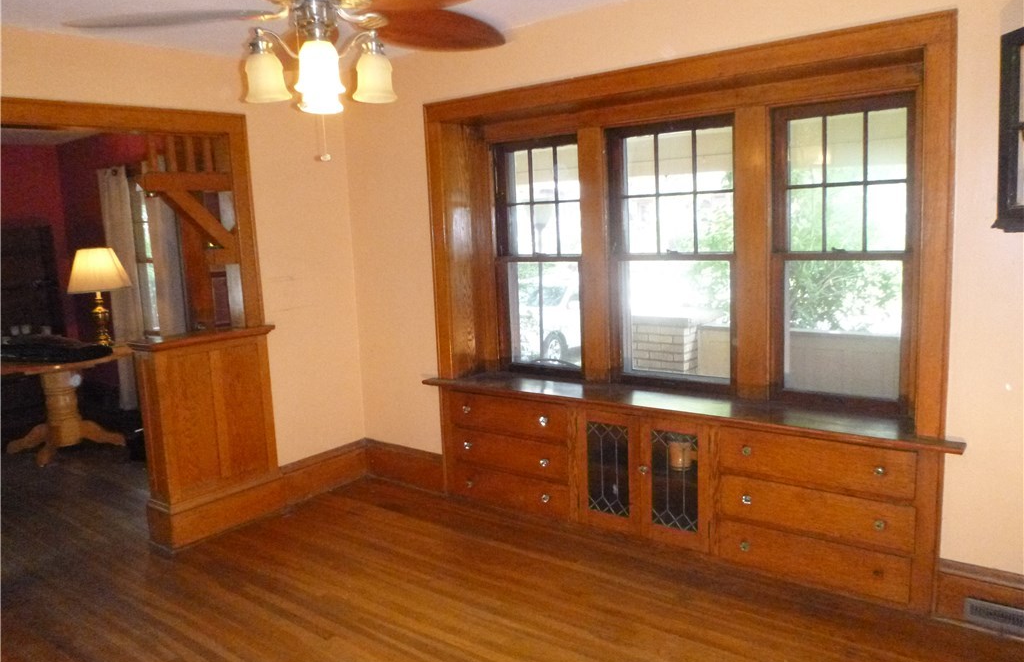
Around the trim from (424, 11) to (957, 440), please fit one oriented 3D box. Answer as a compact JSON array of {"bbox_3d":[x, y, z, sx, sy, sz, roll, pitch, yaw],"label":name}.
[{"bbox_3d":[0.680,-0.439,3.559,2.507,1.533,0.405,4,11,36],"label":"trim"}]

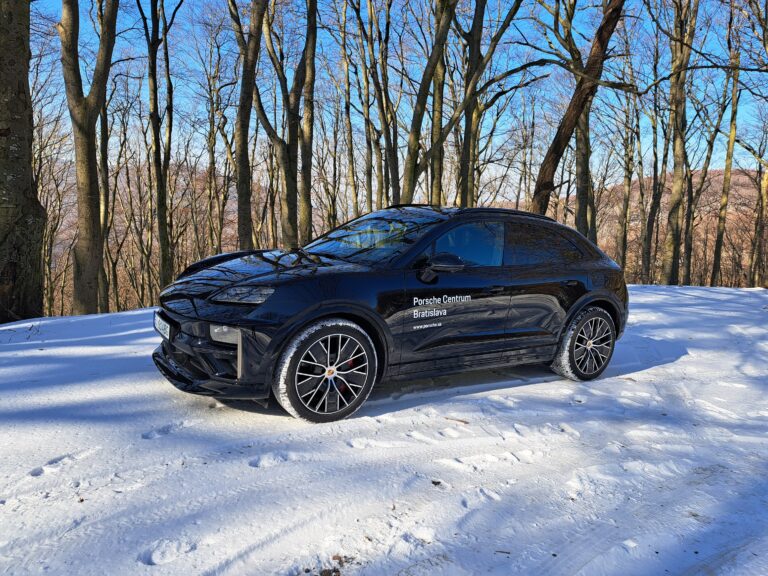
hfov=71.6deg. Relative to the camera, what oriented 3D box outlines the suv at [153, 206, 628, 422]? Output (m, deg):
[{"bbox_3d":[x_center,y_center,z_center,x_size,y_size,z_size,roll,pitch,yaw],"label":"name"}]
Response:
[{"bbox_3d":[0.390,0.000,5.190,4.780,1.620,1.980,-1,9,-34],"label":"suv"}]

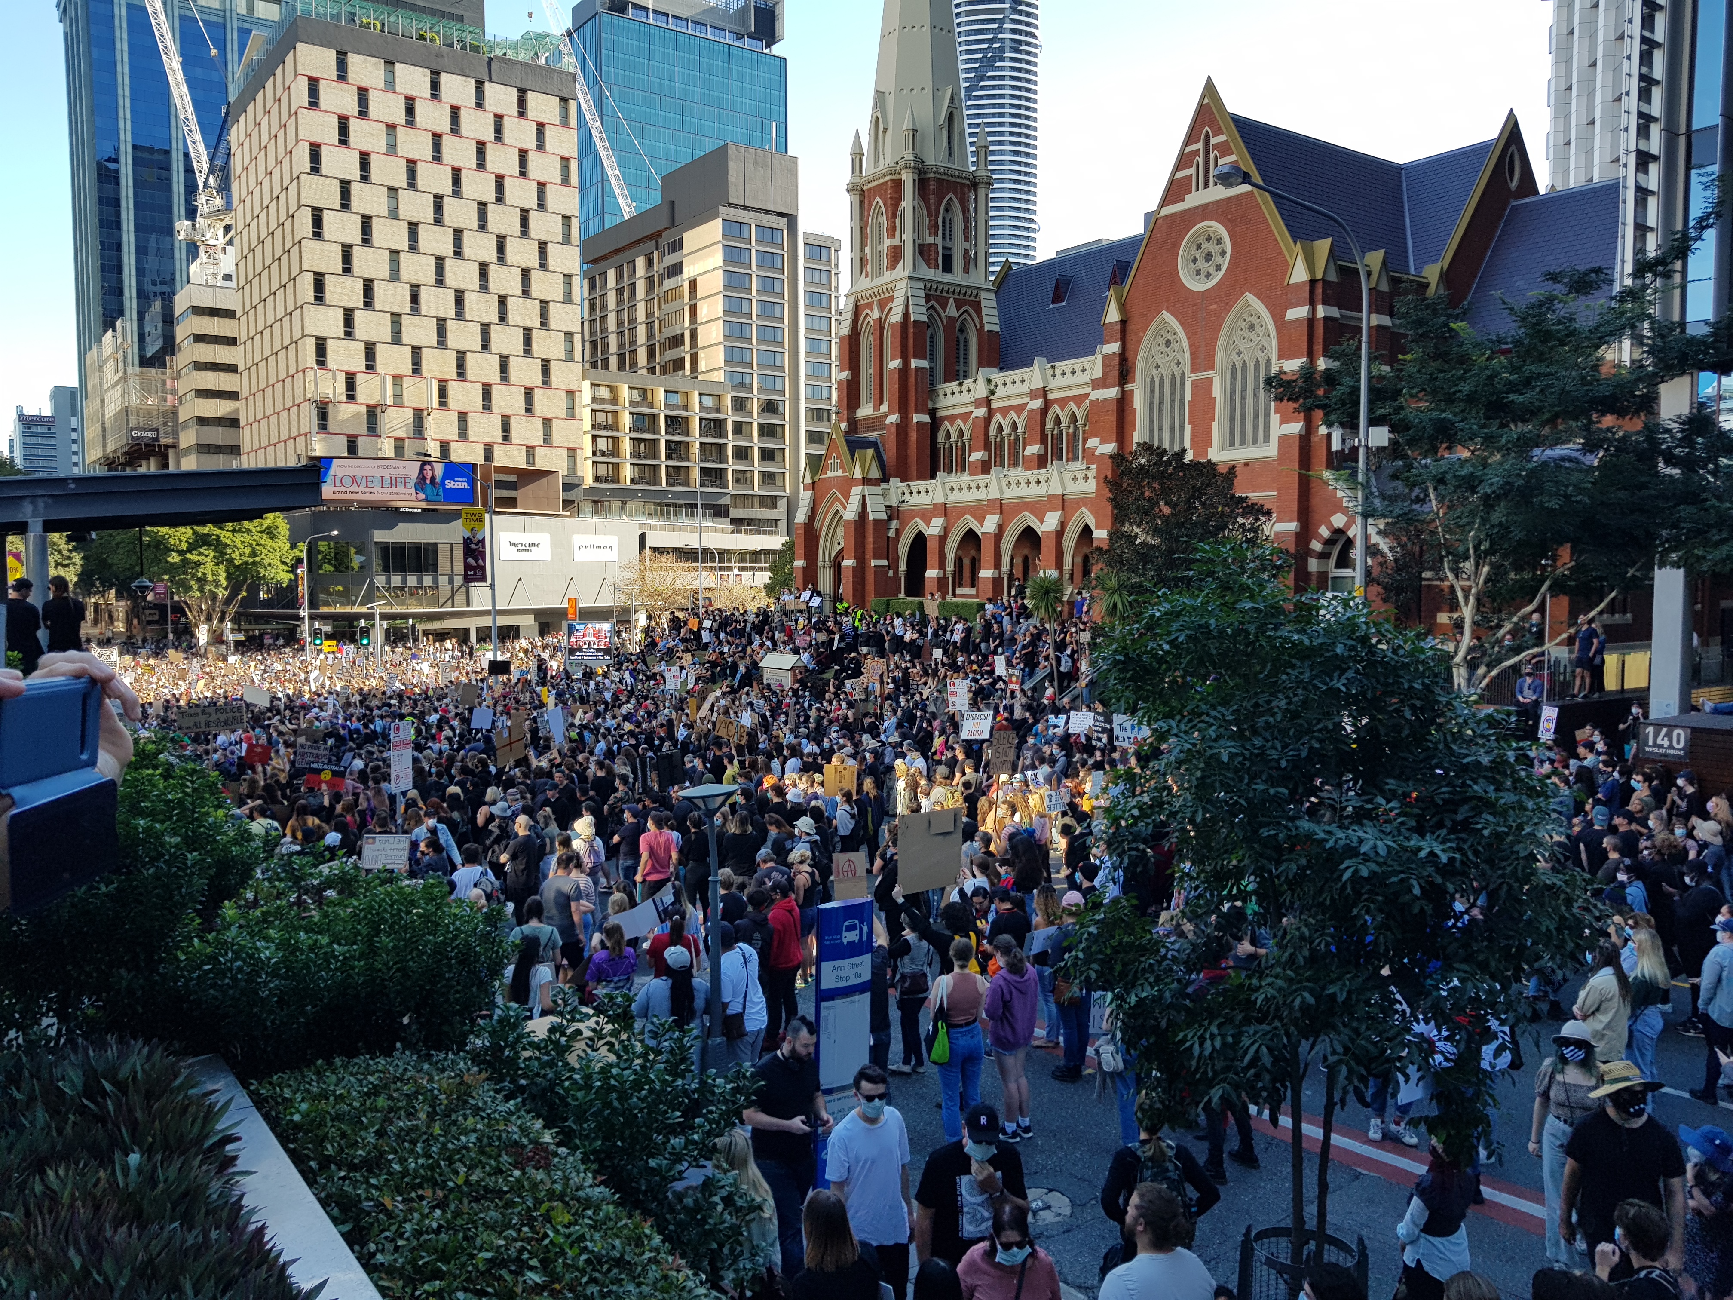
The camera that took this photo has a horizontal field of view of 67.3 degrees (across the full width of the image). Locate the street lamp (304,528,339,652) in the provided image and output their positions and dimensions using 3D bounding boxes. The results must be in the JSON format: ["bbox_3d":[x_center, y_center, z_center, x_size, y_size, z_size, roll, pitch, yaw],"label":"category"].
[{"bbox_3d":[-29.286,-1.849,70.021,2.100,9.446,0.400,-2,4,-21],"label":"street lamp"}]

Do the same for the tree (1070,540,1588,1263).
[{"bbox_3d":[2.598,1.750,7.427,2.750,4.563,2.700,1,4,21],"label":"tree"}]

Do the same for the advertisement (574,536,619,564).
[{"bbox_3d":[-24.415,-9.164,117.798,0.250,2.297,5.123,3,5,40],"label":"advertisement"}]

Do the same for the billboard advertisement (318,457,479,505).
[{"bbox_3d":[-38.682,-13.875,107.329,12.250,3.328,0.400,-2,4,-33],"label":"billboard advertisement"}]

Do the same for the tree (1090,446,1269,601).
[{"bbox_3d":[8.827,-2.777,36.398,4.700,5.870,4.500,1,4,12],"label":"tree"}]

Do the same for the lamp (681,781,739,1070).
[{"bbox_3d":[-1.308,2.568,10.986,0.480,2.886,0.480,0,4,0],"label":"lamp"}]

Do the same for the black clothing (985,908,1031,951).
[{"bbox_3d":[1.410,2.876,12.910,0.490,0.700,0.300,-2,4,-23],"label":"black clothing"}]

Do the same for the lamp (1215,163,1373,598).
[{"bbox_3d":[6.719,-1.759,20.606,3.500,11.064,0.450,-2,4,-30],"label":"lamp"}]

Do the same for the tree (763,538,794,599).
[{"bbox_3d":[-3.733,-3.361,65.919,3.300,4.713,3.200,-2,4,-30],"label":"tree"}]

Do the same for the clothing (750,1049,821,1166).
[{"bbox_3d":[-0.528,2.913,8.253,0.500,0.700,0.320,-4,5,-43],"label":"clothing"}]

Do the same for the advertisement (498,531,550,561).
[{"bbox_3d":[-29.311,-8.862,111.968,0.250,2.322,5.195,3,5,40],"label":"advertisement"}]

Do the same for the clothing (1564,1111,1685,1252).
[{"bbox_3d":[4.348,3.018,7.458,0.580,0.740,0.340,1,4,23],"label":"clothing"}]

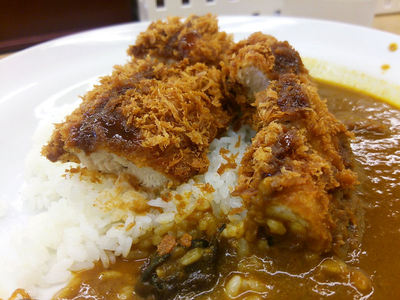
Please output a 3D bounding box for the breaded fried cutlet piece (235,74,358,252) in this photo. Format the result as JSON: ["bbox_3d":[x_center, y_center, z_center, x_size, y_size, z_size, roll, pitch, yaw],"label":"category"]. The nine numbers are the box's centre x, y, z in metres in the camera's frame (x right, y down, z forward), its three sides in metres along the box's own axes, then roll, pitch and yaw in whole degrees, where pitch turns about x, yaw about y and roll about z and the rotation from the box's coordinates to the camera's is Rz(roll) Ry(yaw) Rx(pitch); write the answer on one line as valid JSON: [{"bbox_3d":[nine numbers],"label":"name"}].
[{"bbox_3d":[0.046,-0.004,0.171,0.046,0.044,0.090,-1,32,0],"label":"breaded fried cutlet piece"}]

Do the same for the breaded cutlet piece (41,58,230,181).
[{"bbox_3d":[-0.035,-0.024,0.189,0.081,0.040,0.081,6,33,11],"label":"breaded cutlet piece"}]

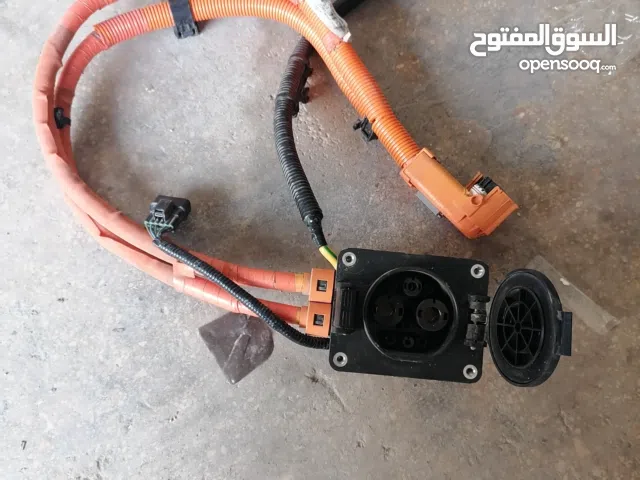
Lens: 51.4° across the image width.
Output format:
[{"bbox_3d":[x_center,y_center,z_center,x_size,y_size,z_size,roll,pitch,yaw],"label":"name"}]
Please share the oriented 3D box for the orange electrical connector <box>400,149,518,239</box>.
[{"bbox_3d":[0.125,-0.044,0.600,0.060,0.044,0.093,-42,86,-4],"label":"orange electrical connector"}]

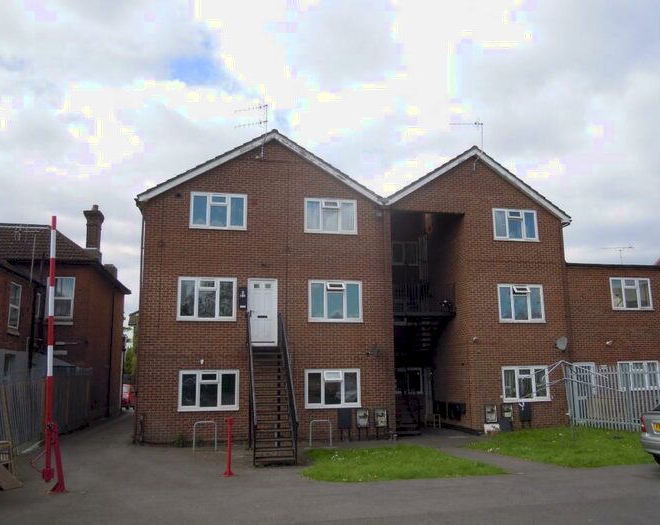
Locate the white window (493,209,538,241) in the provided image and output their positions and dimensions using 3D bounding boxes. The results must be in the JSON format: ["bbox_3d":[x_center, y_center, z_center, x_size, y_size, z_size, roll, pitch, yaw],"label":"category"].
[{"bbox_3d":[6.553,-1.303,19.926,1.736,1.133,0.100,2,-10,-12],"label":"white window"}]

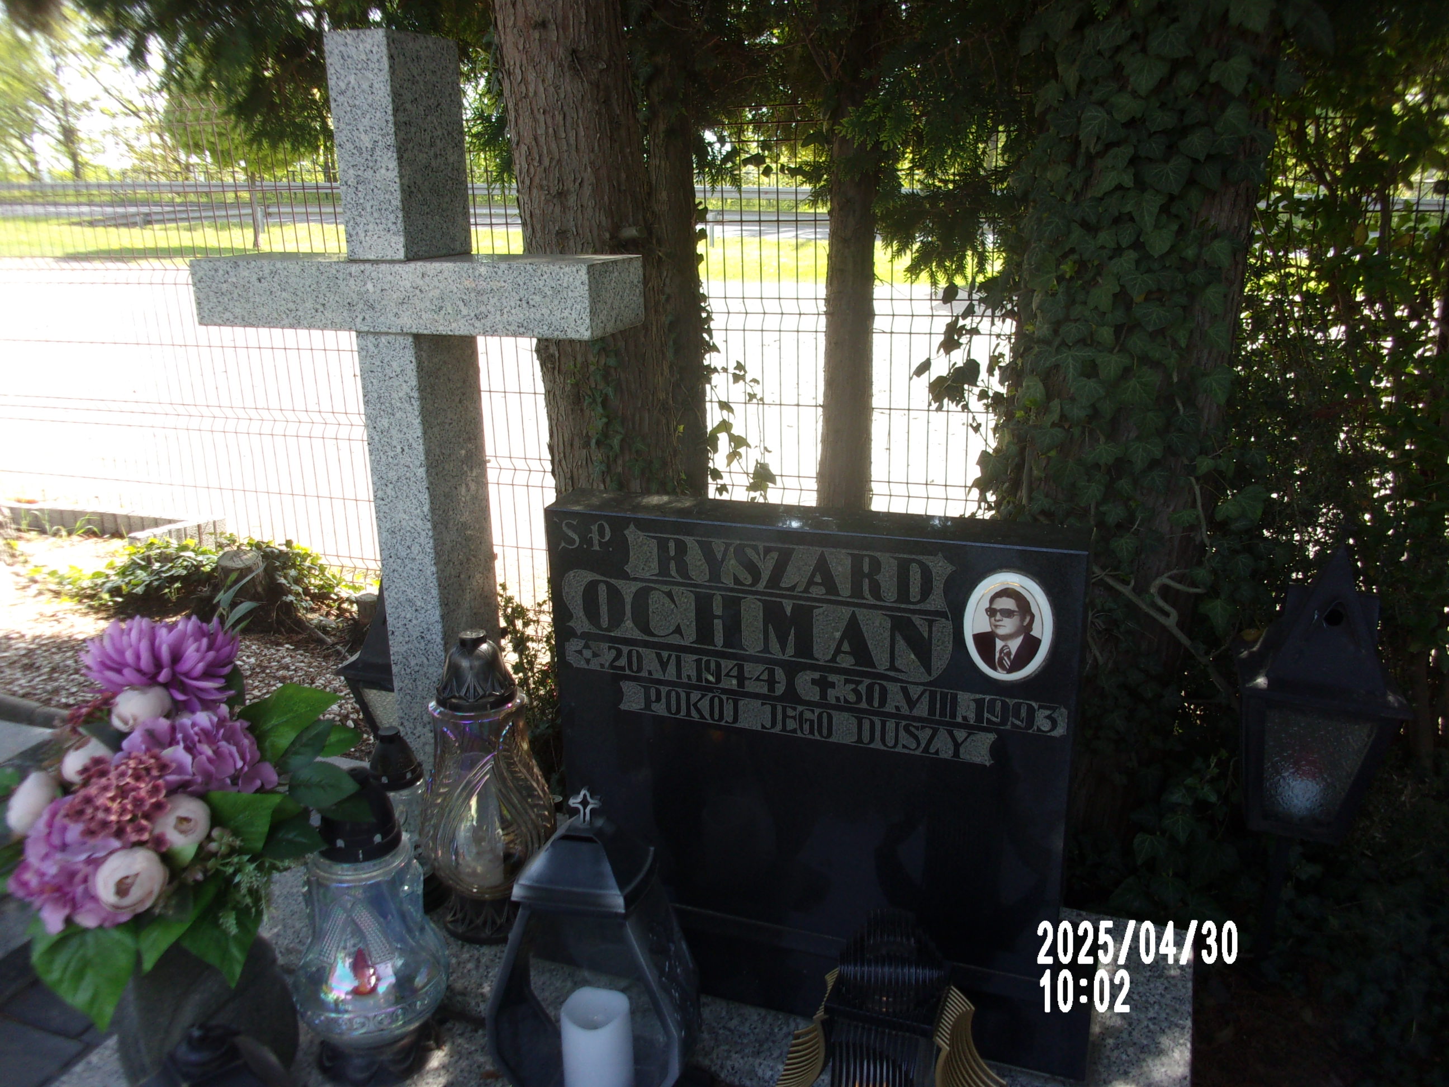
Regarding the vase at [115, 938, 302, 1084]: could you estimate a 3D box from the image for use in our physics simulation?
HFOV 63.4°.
[{"bbox_3d":[-0.536,0.485,1.215,0.182,0.282,0.182,5,18,19],"label":"vase"}]

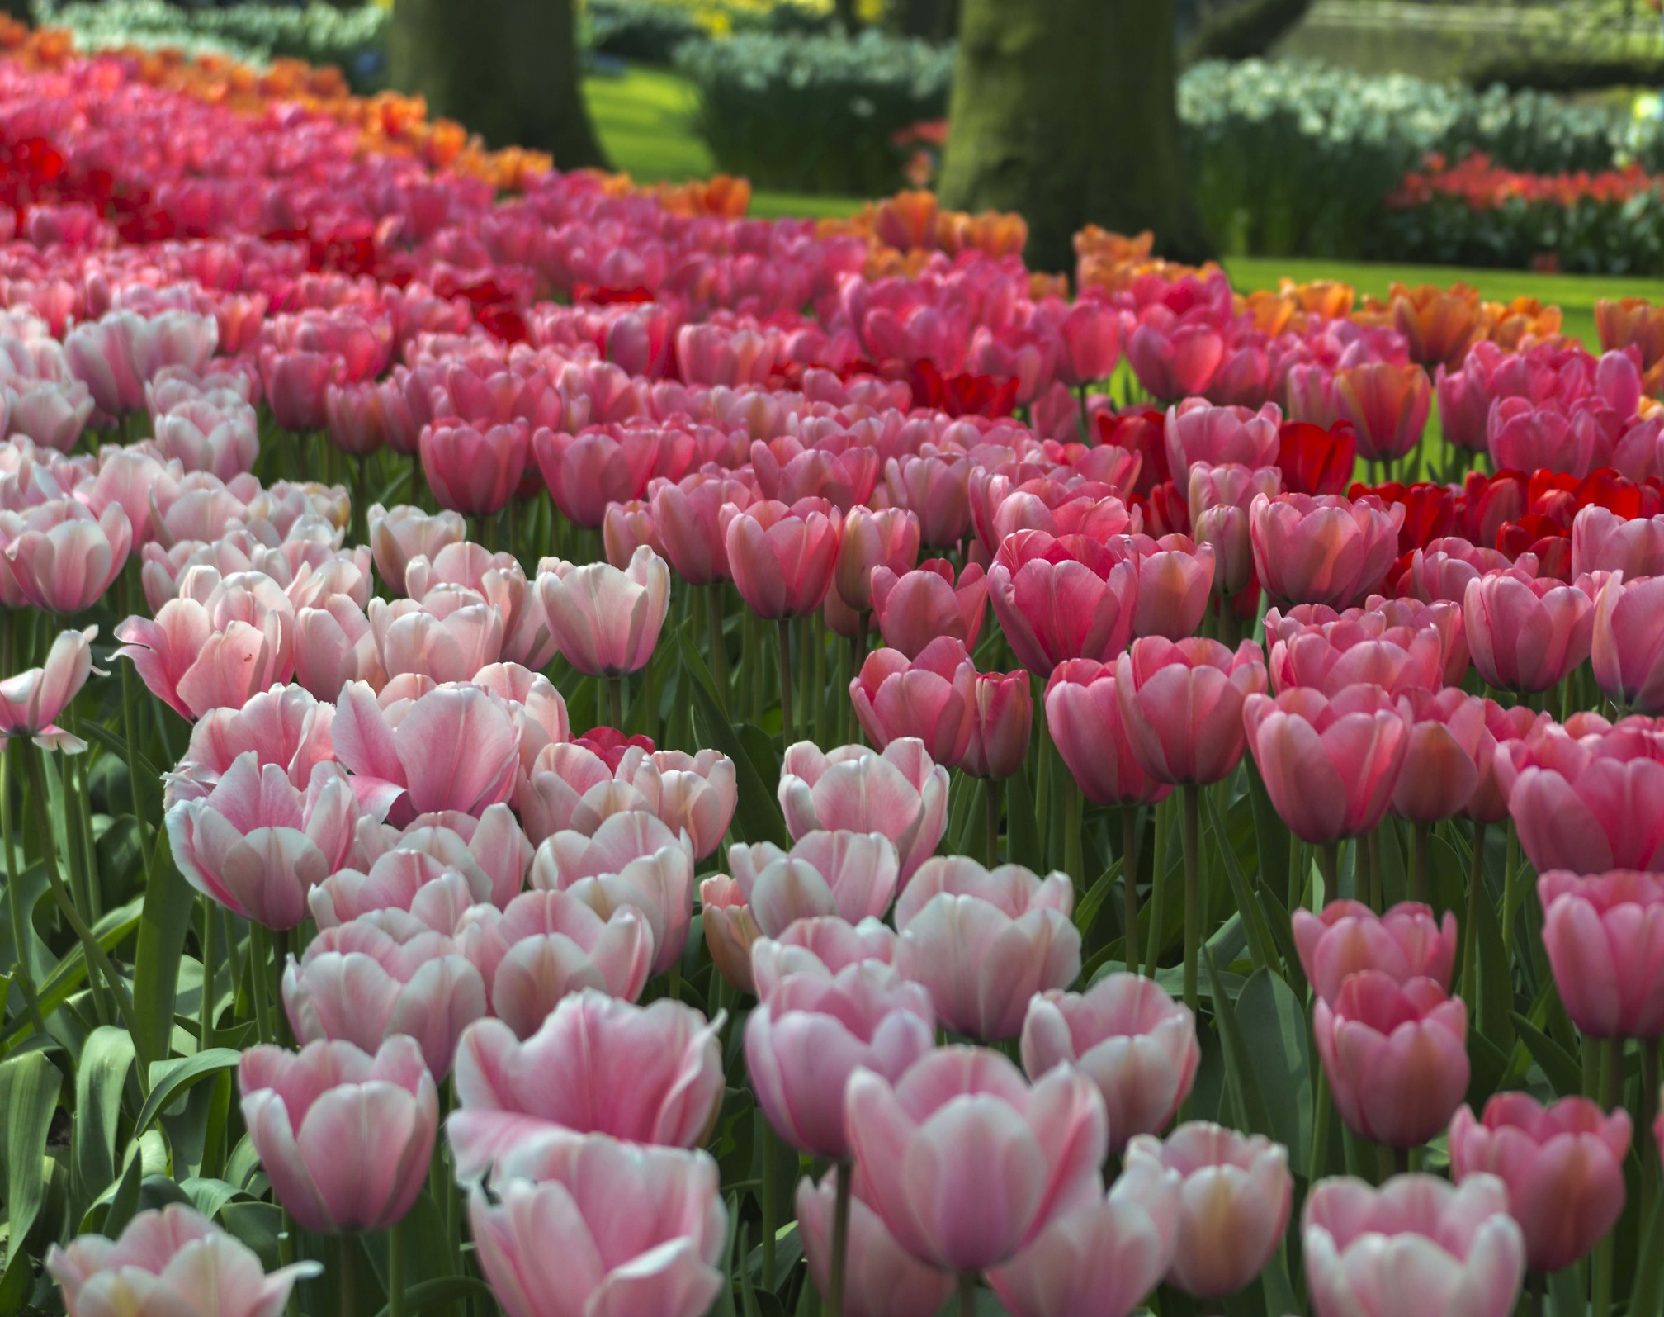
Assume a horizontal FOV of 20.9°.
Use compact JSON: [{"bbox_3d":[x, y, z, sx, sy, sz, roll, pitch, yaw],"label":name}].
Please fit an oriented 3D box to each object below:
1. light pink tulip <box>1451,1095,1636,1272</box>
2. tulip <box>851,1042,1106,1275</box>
[{"bbox_3d":[0.286,0.214,1.820,0.075,0.067,0.075,0,11,0],"label":"light pink tulip"},{"bbox_3d":[0.051,0.178,1.580,0.092,0.074,0.090,0,11,0],"label":"tulip"}]

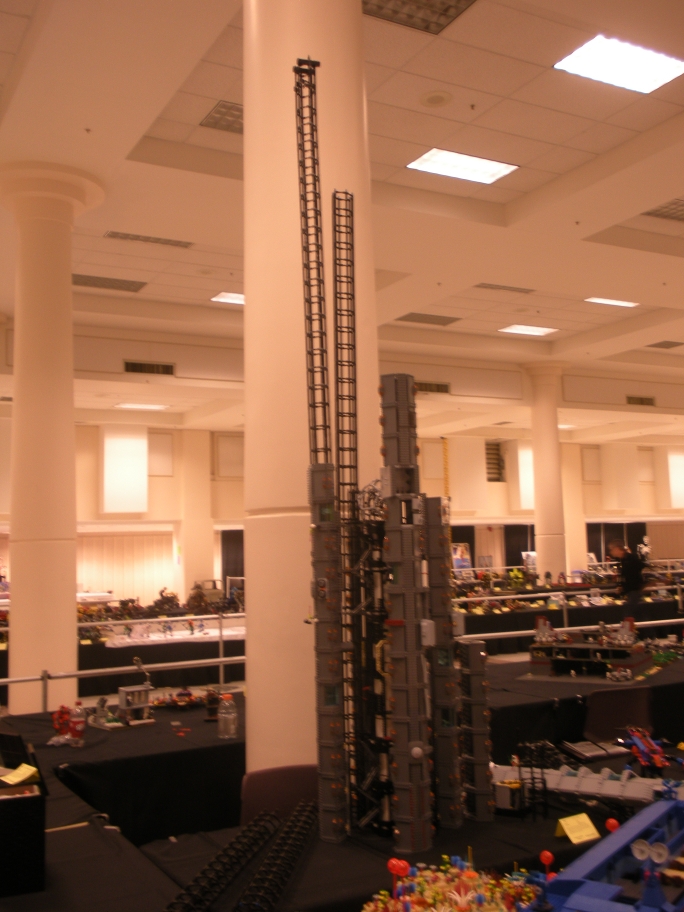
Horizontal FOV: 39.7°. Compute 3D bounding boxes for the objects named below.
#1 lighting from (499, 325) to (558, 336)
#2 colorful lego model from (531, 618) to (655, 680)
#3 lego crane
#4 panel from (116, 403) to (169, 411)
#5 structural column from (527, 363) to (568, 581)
[{"bbox_3d":[3.737,-2.475,18.848,1.220,0.080,0.610,1,-7,-29],"label":"lighting"},{"bbox_3d":[1.724,1.317,6.578,0.735,0.370,0.430,-6,-7,33],"label":"colorful lego model"},{"bbox_3d":[0.115,-0.086,3.116,0.485,2.570,0.375,-2,-6,0],"label":"lego crane"},{"bbox_3d":[-4.374,-1.106,21.007,1.220,0.080,0.610,1,-7,-29],"label":"panel"},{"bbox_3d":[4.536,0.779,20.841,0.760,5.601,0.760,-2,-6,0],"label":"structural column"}]

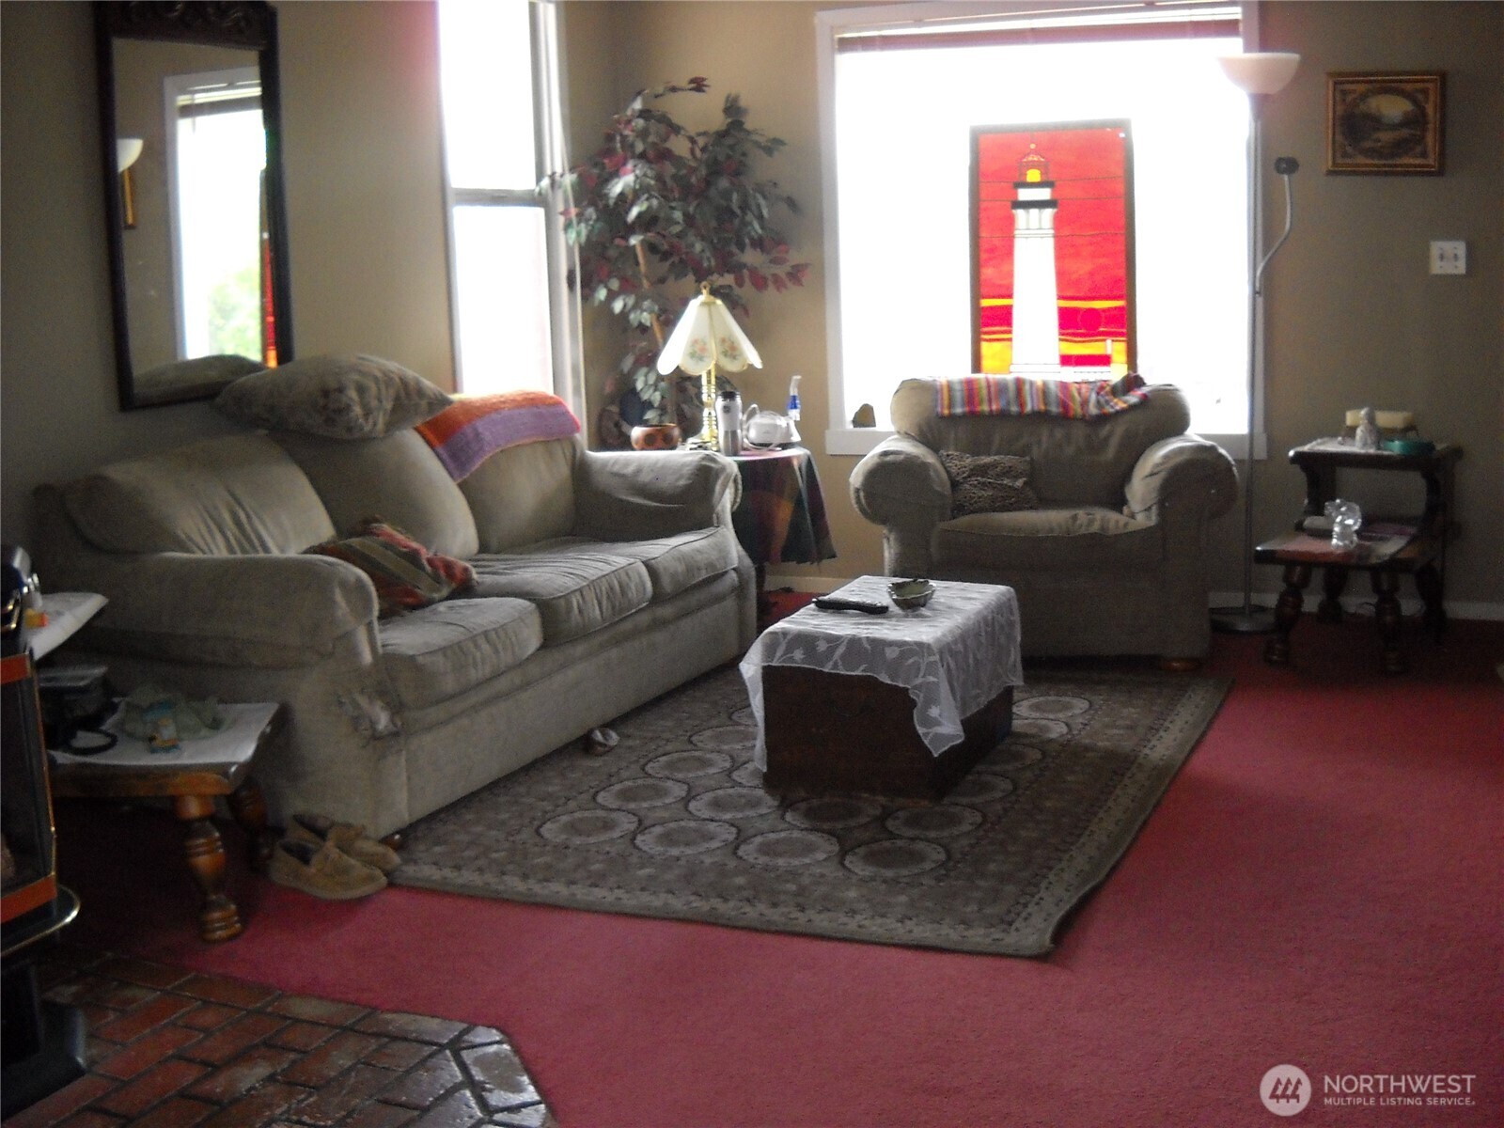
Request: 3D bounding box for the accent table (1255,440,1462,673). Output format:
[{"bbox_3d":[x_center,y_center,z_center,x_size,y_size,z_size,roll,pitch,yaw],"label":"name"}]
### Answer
[{"bbox_3d":[1.879,-0.033,5.503,0.440,0.620,0.690,5,12,32],"label":"accent table"}]

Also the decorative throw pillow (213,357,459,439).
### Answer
[{"bbox_3d":[-1.064,-0.432,4.533,0.450,0.190,0.460,2,10,24],"label":"decorative throw pillow"}]

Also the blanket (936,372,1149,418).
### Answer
[{"bbox_3d":[0.947,-0.552,5.846,0.710,0.160,0.250,0,10,16],"label":"blanket"}]

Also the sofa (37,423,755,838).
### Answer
[{"bbox_3d":[-0.789,0.022,4.891,0.920,0.860,2.040,3,11,22],"label":"sofa"}]

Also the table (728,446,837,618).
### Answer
[{"bbox_3d":[-0.076,-0.120,6.295,0.680,0.610,0.660,2,10,24],"label":"table"}]

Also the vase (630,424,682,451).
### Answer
[{"bbox_3d":[-0.320,-0.416,5.920,0.168,0.086,0.168,-1,10,0],"label":"vase"}]

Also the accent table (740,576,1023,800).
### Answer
[{"bbox_3d":[0.356,0.271,4.468,0.500,0.340,0.760,3,11,22],"label":"accent table"}]

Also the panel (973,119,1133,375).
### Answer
[{"bbox_3d":[1.043,-1.008,6.184,0.548,1.010,0.030,2,11,17],"label":"panel"}]

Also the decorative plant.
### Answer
[{"bbox_3d":[-0.230,-0.750,6.291,0.860,1.870,0.800,2,10,24],"label":"decorative plant"}]

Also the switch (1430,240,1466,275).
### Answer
[{"bbox_3d":[2.261,-0.992,5.786,0.112,0.113,0.012,2,11,17],"label":"switch"}]

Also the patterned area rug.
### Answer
[{"bbox_3d":[0.259,0.482,4.446,1.550,0.018,2.288,2,10,24],"label":"patterned area rug"}]

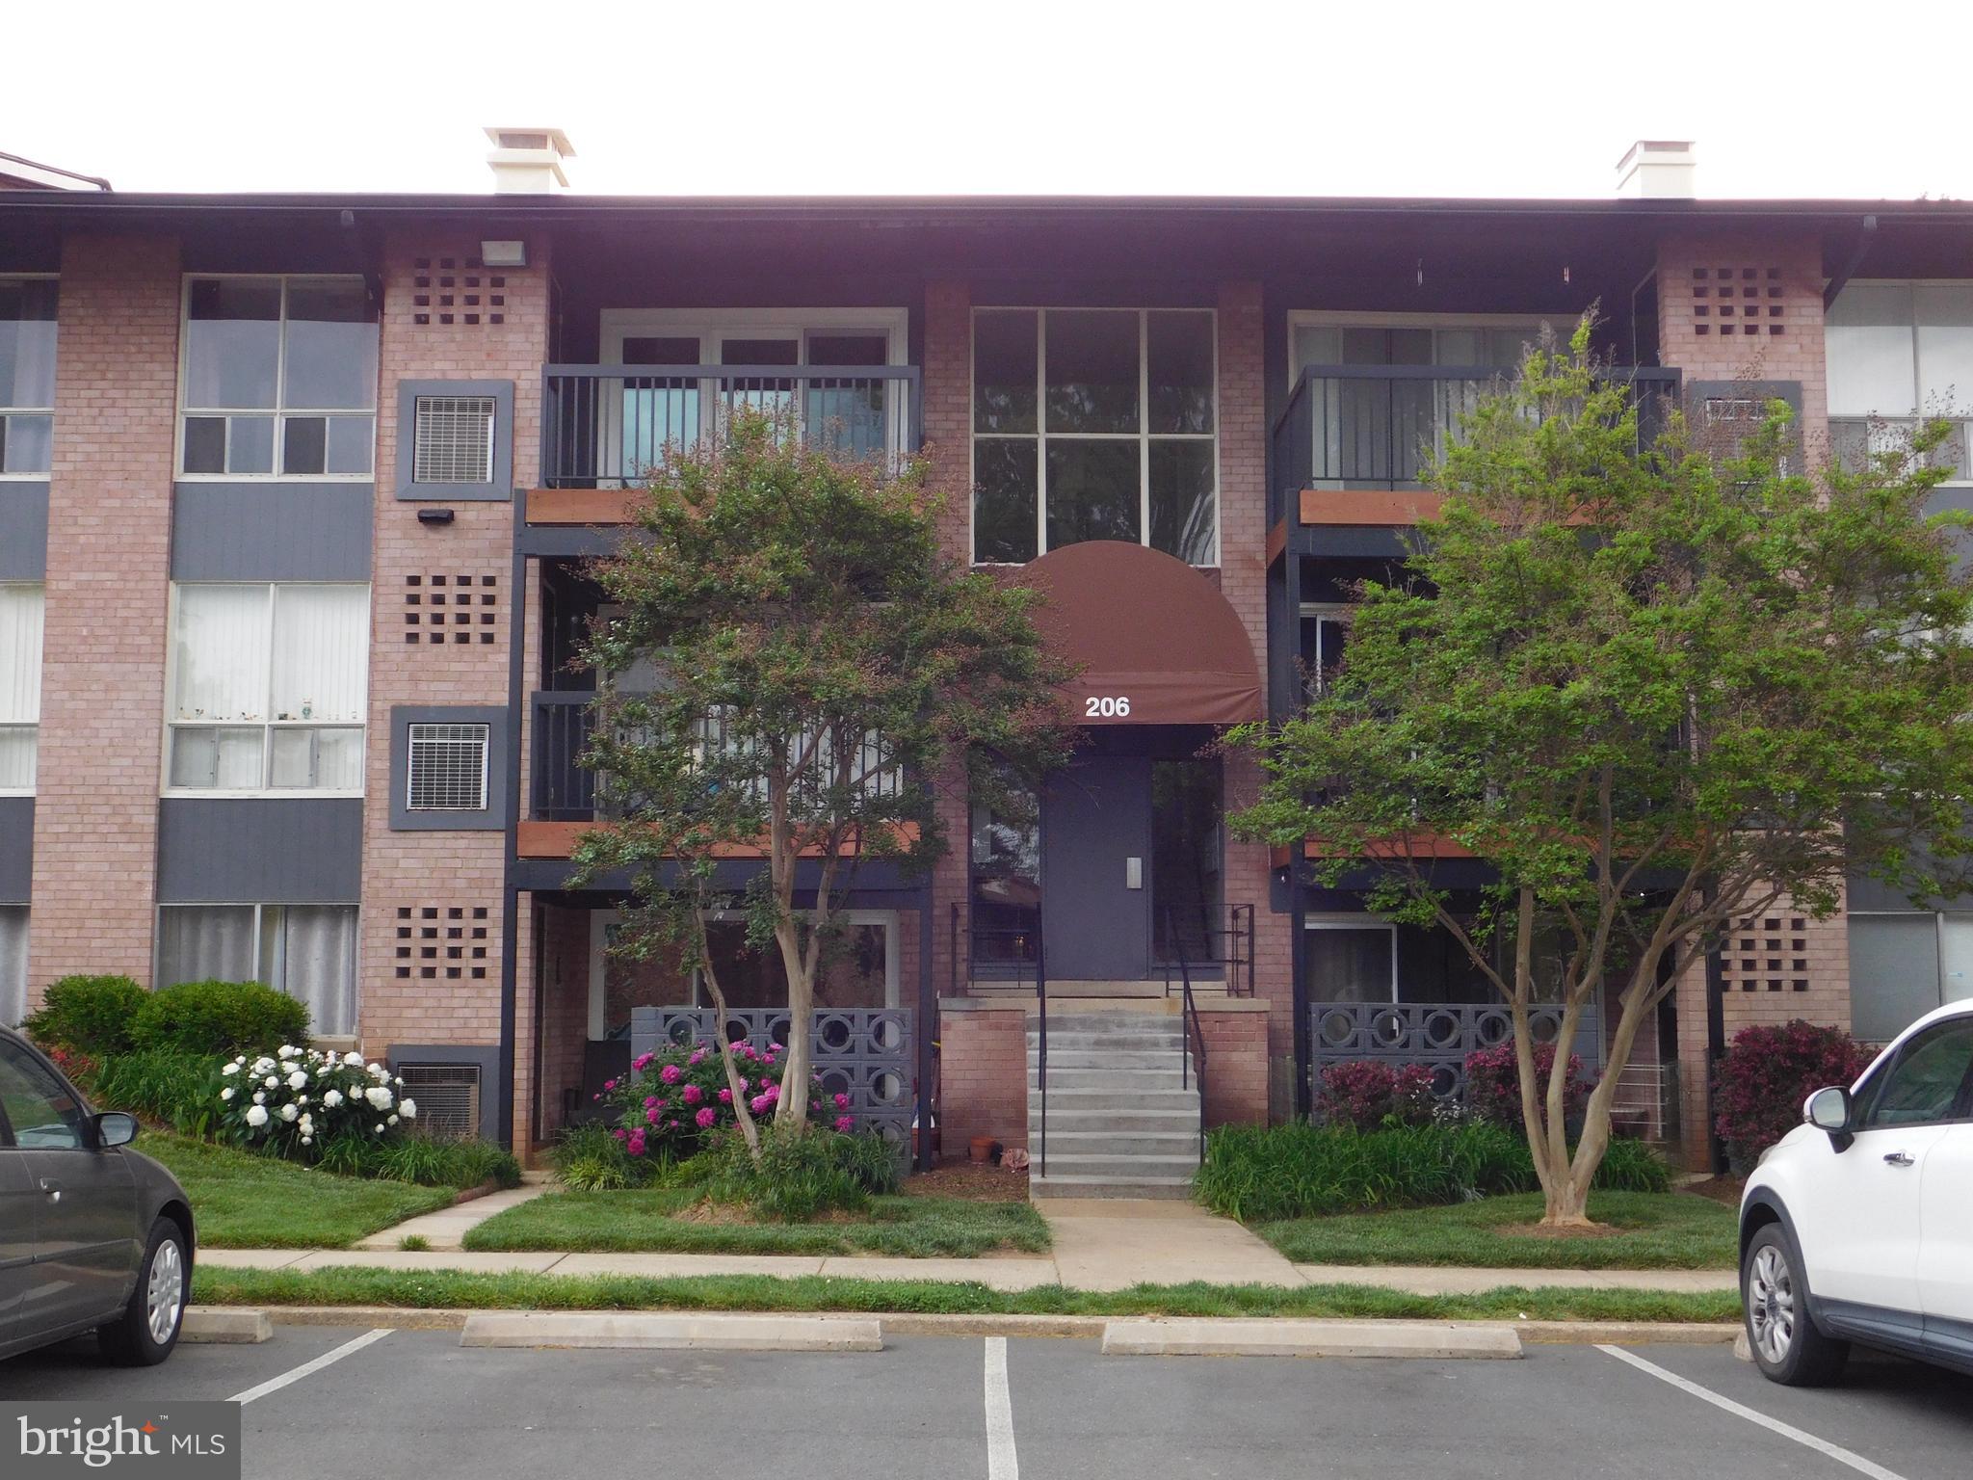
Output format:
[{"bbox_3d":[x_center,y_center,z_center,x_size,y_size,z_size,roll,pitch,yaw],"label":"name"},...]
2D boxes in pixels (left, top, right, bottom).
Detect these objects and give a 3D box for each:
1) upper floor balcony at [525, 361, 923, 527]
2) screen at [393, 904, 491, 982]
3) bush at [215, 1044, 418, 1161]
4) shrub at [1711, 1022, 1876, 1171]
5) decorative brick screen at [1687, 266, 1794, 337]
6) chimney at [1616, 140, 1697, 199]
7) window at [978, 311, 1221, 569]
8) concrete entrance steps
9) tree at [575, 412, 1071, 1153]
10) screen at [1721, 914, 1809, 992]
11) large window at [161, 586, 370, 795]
[{"bbox_3d":[-2.155,-2.343,19.694,3.266,1.358,1.860,0,-6,0],"label":"upper floor balcony"},{"bbox_3d":[-4.416,1.650,18.556,0.781,0.623,0.130,0,-6,0],"label":"screen"},{"bbox_3d":[-4.985,2.698,16.992,1.526,0.852,1.200,0,-6,0],"label":"bush"},{"bbox_3d":[6.278,2.804,17.666,1.291,1.263,1.200,0,-6,0],"label":"shrub"},{"bbox_3d":[6.277,-3.644,19.055,0.823,0.593,0.100,0,-6,0],"label":"decorative brick screen"},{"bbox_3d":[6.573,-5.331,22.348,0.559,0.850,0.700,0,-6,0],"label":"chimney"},{"bbox_3d":[0.983,-2.751,20.758,2.246,2.397,0.120,0,-6,0],"label":"window"},{"bbox_3d":[0.960,2.714,17.299,1.283,1.287,2.430,0,-6,0],"label":"concrete entrance steps"},{"bbox_3d":[-1.083,0.397,15.035,3.278,5.219,3.200,0,-6,0],"label":"tree"},{"bbox_3d":[6.311,1.729,18.567,0.751,0.654,0.130,0,-6,0],"label":"screen"},{"bbox_3d":[-6.114,-0.431,19.434,1.720,1.835,0.120,0,-6,0],"label":"large window"}]

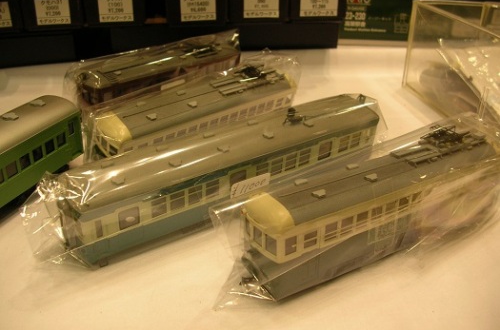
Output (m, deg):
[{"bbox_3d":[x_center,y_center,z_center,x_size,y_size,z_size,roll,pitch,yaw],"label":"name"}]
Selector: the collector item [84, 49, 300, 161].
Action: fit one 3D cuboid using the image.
[{"bbox_3d":[-0.031,-0.030,0.333,0.042,0.049,0.160,25,35,39],"label":"collector item"}]

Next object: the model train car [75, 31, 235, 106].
[{"bbox_3d":[-0.070,-0.069,0.411,0.041,0.049,0.154,22,33,36],"label":"model train car"}]

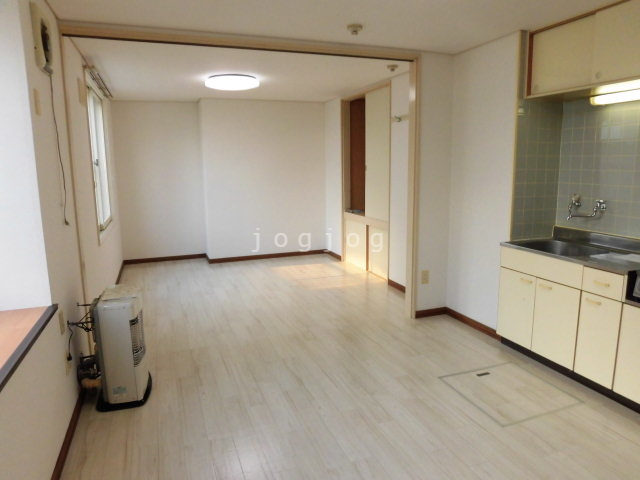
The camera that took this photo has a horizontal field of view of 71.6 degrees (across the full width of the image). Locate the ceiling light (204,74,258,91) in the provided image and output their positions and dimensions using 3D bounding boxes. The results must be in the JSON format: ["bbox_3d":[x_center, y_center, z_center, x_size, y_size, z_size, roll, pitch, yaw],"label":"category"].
[{"bbox_3d":[-0.990,-1.757,4.984,0.600,0.095,0.600,-4,10,-20],"label":"ceiling light"}]

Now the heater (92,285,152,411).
[{"bbox_3d":[-1.263,0.661,2.841,0.305,0.662,0.460,-4,10,-20],"label":"heater"}]

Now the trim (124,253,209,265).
[{"bbox_3d":[-2.388,0.306,6.897,1.200,0.061,0.018,-4,10,-20],"label":"trim"}]

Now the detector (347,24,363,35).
[{"bbox_3d":[0.249,-1.477,3.128,0.105,0.050,0.105,-1,9,0],"label":"detector"}]

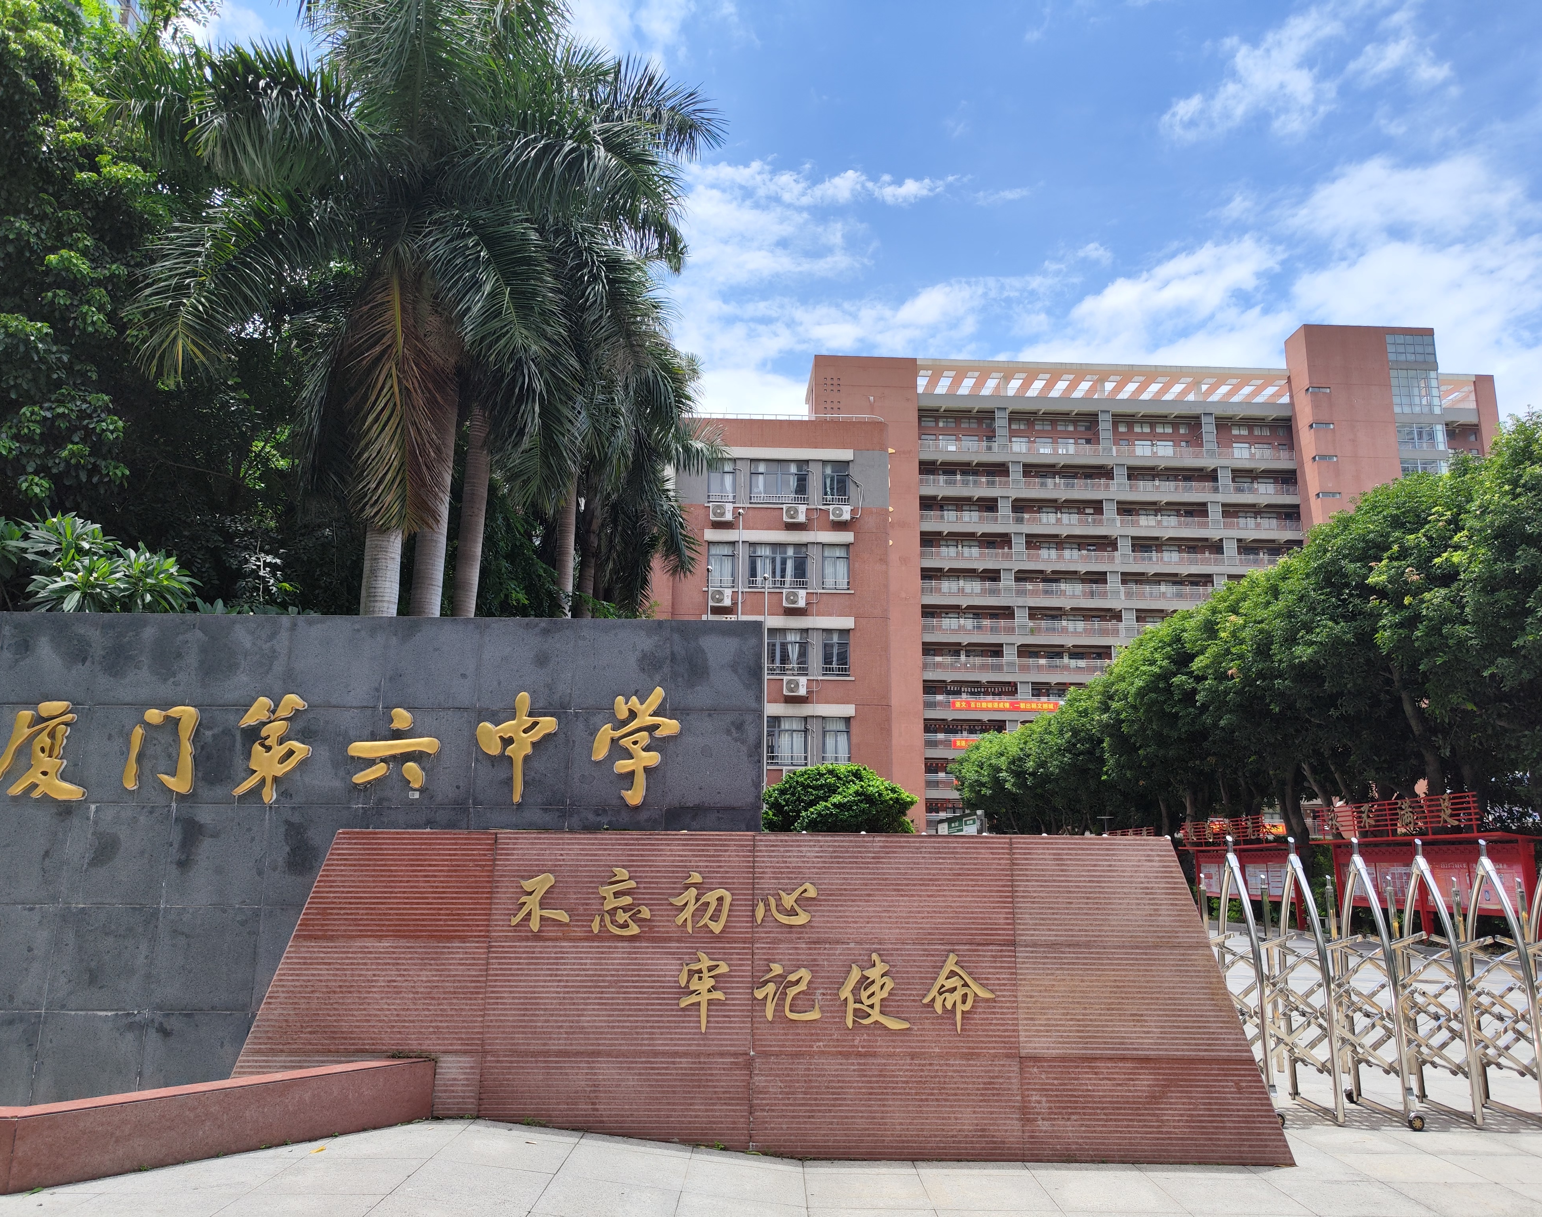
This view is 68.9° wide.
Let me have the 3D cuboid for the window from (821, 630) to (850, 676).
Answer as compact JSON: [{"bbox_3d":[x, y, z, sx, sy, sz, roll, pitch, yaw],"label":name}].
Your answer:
[{"bbox_3d":[2.623,1.795,45.300,1.126,1.912,0.200,1,-12,-3],"label":"window"}]

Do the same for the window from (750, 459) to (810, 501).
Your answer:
[{"bbox_3d":[0.339,-5.282,46.683,2.526,1.842,0.200,1,-12,-3],"label":"window"}]

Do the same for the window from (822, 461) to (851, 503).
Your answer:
[{"bbox_3d":[2.736,-5.255,46.802,1.216,1.819,0.200,1,-12,-3],"label":"window"}]

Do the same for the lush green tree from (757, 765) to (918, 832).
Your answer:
[{"bbox_3d":[1.378,5.114,24.474,3.589,3.454,3.200,0,-12,0],"label":"lush green tree"}]

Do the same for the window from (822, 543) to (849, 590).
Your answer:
[{"bbox_3d":[2.667,-1.726,46.049,1.145,1.923,0.200,1,-12,-3],"label":"window"}]

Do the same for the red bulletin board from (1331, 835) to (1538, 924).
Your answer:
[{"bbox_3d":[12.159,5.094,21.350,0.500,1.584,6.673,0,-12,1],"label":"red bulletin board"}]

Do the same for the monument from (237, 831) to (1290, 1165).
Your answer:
[{"bbox_3d":[-0.112,2.171,6.482,5.860,1.707,0.400,0,-12,0],"label":"monument"}]

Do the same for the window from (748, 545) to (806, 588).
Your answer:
[{"bbox_3d":[0.230,-1.721,45.922,2.485,1.811,0.200,1,-12,-3],"label":"window"}]

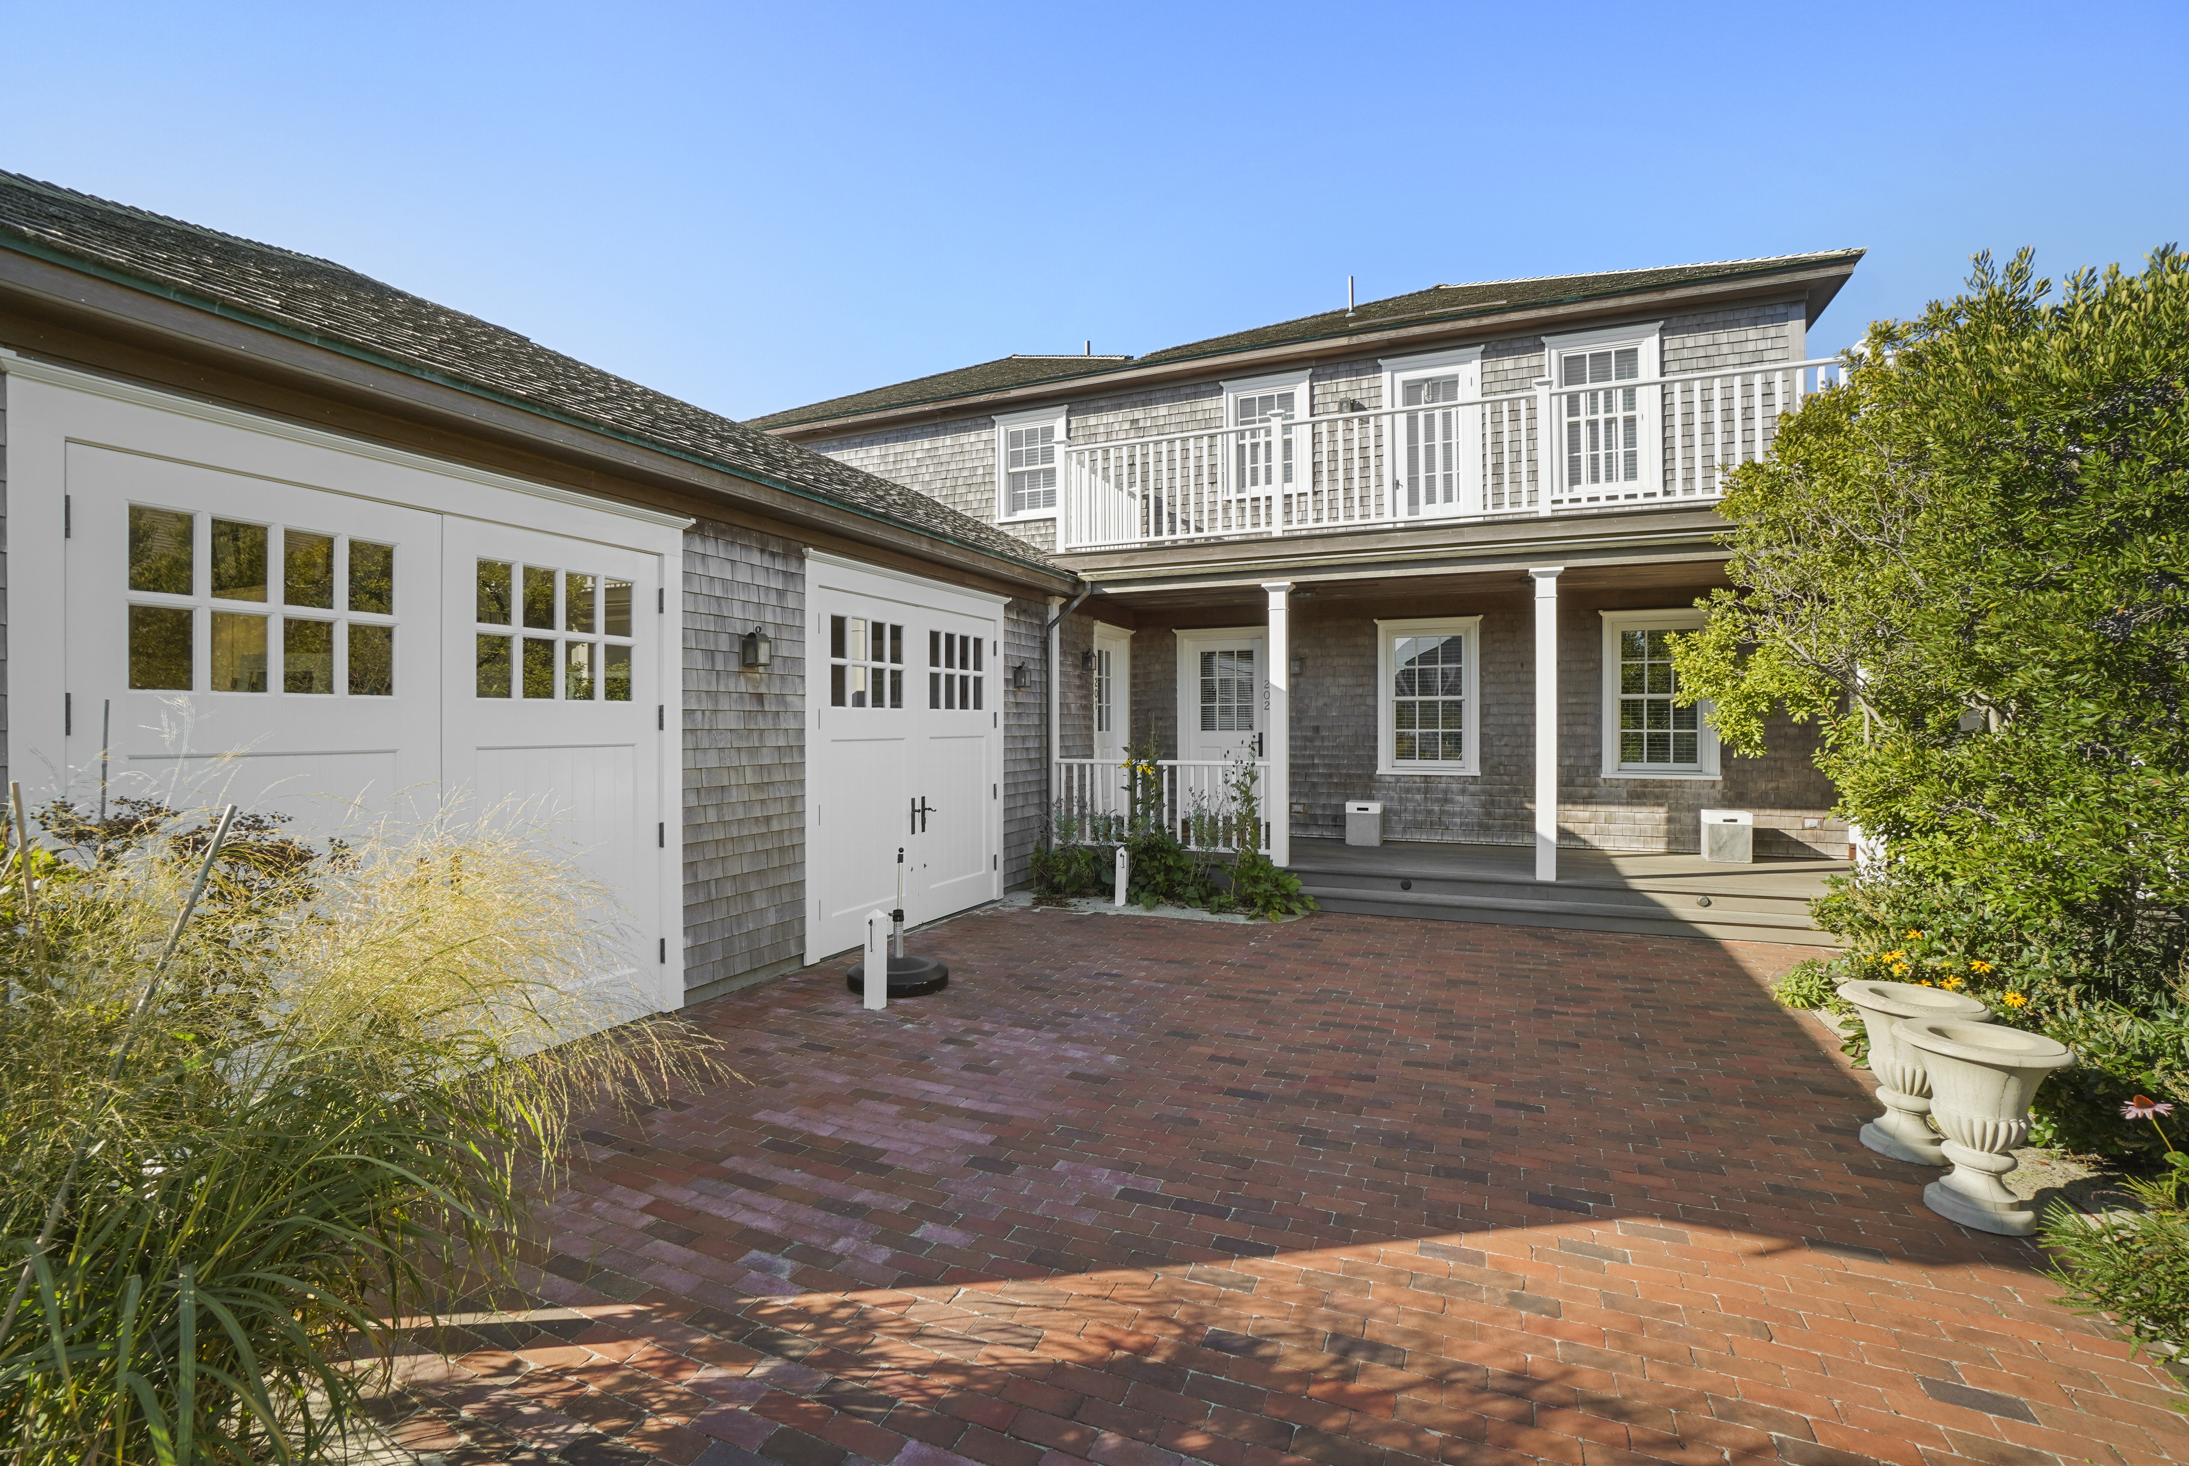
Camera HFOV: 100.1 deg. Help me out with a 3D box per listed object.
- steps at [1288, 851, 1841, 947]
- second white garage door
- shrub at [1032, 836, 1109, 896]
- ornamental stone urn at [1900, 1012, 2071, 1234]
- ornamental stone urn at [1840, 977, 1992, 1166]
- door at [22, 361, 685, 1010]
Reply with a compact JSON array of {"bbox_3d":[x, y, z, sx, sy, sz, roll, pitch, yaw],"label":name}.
[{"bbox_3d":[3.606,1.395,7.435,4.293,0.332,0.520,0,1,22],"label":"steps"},{"bbox_3d":[-1.409,0.158,7.270,0.140,2.786,2.543,0,1,26],"label":"second white garage door"},{"bbox_3d":[-0.250,1.270,8.820,0.680,0.540,0.550,0,1,22],"label":"shrub"},{"bbox_3d":[2.937,1.308,3.039,0.445,0.580,0.445,0,1,22],"label":"ornamental stone urn"},{"bbox_3d":[3.130,1.305,3.510,0.445,0.580,0.445,0,1,22],"label":"ornamental stone urn"},{"bbox_3d":[-2.948,0.185,4.118,0.140,2.786,2.576,0,1,26],"label":"door"}]

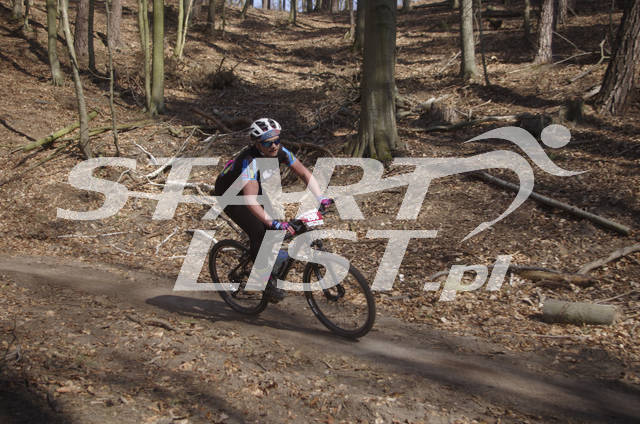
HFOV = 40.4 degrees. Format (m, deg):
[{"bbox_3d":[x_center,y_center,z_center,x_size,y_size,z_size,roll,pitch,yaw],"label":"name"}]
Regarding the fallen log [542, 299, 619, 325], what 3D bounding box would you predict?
[{"bbox_3d":[2.376,0.919,7.950,0.630,0.205,0.205,3,5,22],"label":"fallen log"}]

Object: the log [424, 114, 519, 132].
[{"bbox_3d":[2.765,-1.623,15.900,1.667,0.170,0.200,-5,5,7],"label":"log"}]

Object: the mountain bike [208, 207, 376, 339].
[{"bbox_3d":[-0.305,0.479,7.149,1.850,1.050,0.720,6,25,40],"label":"mountain bike"}]

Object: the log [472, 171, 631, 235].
[{"bbox_3d":[2.695,-0.161,10.650,0.100,0.100,3.194,-2,14,-21],"label":"log"}]

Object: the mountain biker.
[{"bbox_3d":[-0.439,0.009,7.005,1.020,1.470,0.680,6,16,40],"label":"mountain biker"}]

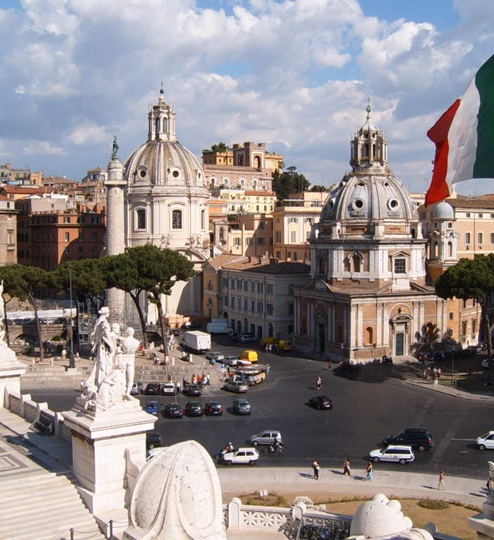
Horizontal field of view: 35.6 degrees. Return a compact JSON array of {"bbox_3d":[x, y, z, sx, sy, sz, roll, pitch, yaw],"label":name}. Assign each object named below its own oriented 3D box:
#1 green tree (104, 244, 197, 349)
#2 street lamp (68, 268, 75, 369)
[{"bbox_3d":[-15.877,4.875,125.450,14.966,18.186,12.500,0,3,0],"label":"green tree"},{"bbox_3d":[-26.071,7.155,114.695,0.850,14.925,0.850,0,3,0],"label":"street lamp"}]

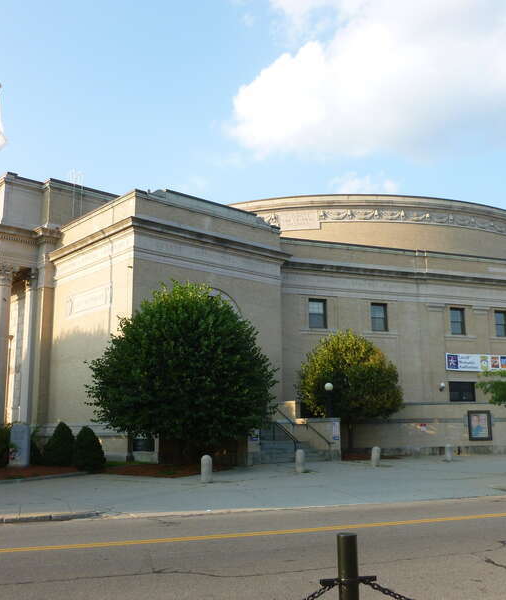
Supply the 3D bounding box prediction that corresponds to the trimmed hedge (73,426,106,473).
[{"bbox_3d":[-5.852,5.374,23.311,1.094,1.570,1.094,2,-11,-14],"label":"trimmed hedge"}]

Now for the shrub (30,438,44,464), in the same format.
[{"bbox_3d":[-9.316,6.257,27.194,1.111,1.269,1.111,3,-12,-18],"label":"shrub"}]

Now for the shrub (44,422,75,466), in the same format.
[{"bbox_3d":[-7.813,5.854,26.259,1.200,1.698,1.200,2,-12,-16],"label":"shrub"}]

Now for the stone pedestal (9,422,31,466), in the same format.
[{"bbox_3d":[-10.037,6.276,27.937,0.844,1.813,0.500,3,-12,-20],"label":"stone pedestal"}]

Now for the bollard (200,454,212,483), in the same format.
[{"bbox_3d":[-1.551,5.581,21.494,0.354,0.874,0.354,4,-12,-21],"label":"bollard"}]

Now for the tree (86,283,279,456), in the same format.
[{"bbox_3d":[-3.067,3.038,27.352,8.036,7.933,8.036,-1,-12,0],"label":"tree"}]

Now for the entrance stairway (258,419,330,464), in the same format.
[{"bbox_3d":[0.992,7.462,33.982,4.600,2.100,3.500,8,-14,-37],"label":"entrance stairway"}]

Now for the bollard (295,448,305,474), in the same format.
[{"bbox_3d":[1.743,5.935,23.990,0.310,0.850,0.310,-1,-11,0],"label":"bollard"}]

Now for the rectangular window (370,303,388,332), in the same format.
[{"bbox_3d":[6.956,0.977,35.708,1.050,1.570,0.200,4,-12,-20],"label":"rectangular window"}]

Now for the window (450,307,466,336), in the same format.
[{"bbox_3d":[11.913,1.278,37.751,0.997,1.527,0.200,4,-12,-21],"label":"window"}]

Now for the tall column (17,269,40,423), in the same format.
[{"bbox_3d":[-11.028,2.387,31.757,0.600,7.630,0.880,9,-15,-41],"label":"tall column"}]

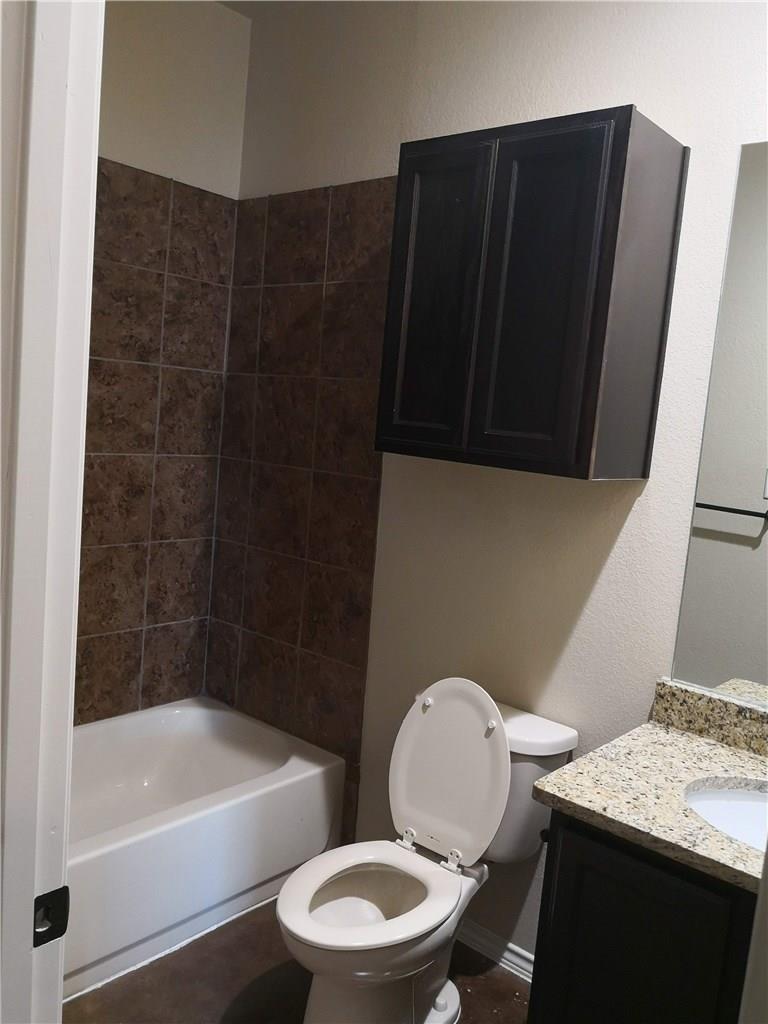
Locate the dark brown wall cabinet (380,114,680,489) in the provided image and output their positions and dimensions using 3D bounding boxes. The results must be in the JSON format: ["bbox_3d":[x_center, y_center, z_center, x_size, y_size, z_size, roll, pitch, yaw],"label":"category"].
[{"bbox_3d":[0.344,-0.498,1.969,0.605,0.769,0.321,10,9,39],"label":"dark brown wall cabinet"}]

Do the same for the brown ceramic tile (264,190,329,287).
[{"bbox_3d":[-0.289,-0.918,2.685,0.302,0.302,0.010,10,8,39],"label":"brown ceramic tile"}]

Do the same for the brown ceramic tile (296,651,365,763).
[{"bbox_3d":[-0.182,0.643,2.677,0.306,0.304,0.015,10,9,39],"label":"brown ceramic tile"}]

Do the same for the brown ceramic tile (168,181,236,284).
[{"bbox_3d":[-0.645,-0.969,2.814,0.012,0.308,0.277,10,8,40],"label":"brown ceramic tile"}]

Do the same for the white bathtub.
[{"bbox_3d":[-0.920,0.963,2.302,0.753,0.356,1.524,10,8,40],"label":"white bathtub"}]

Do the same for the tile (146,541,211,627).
[{"bbox_3d":[-0.740,0.254,2.921,0.010,0.302,0.274,10,8,39],"label":"tile"}]

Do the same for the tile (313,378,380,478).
[{"bbox_3d":[-0.103,-0.268,2.570,0.306,0.304,0.015,10,9,39],"label":"tile"}]

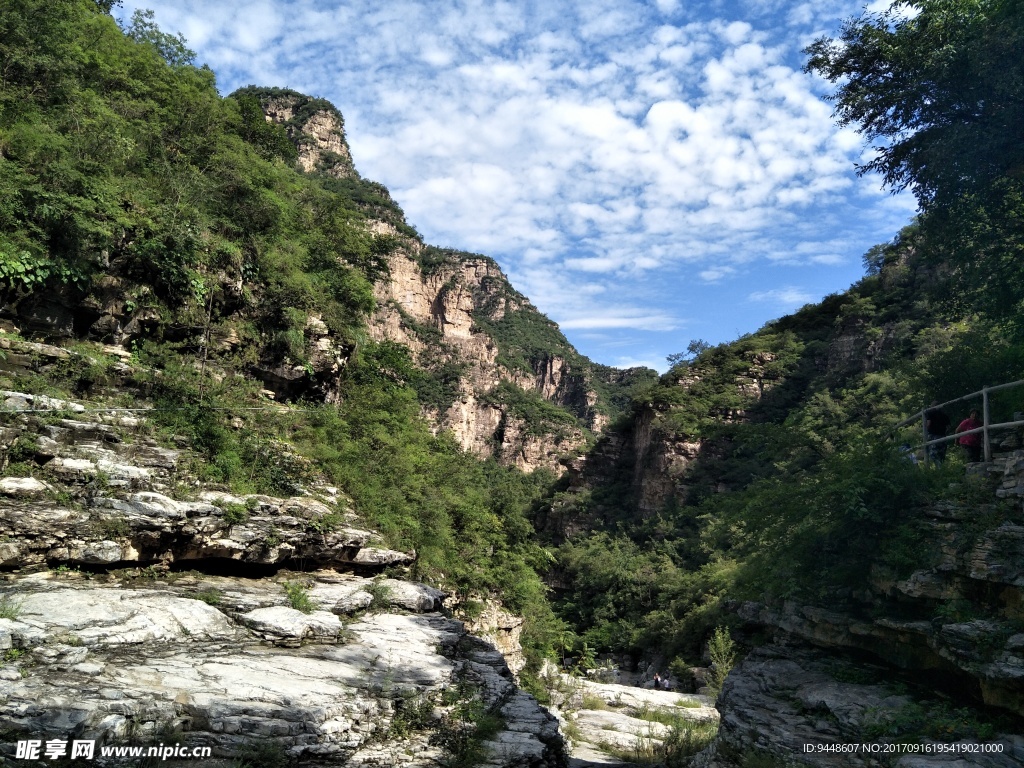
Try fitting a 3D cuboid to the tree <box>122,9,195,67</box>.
[{"bbox_3d":[-19.027,-18.063,38.000,4.200,4.500,4.200,0,-6,0],"label":"tree"}]

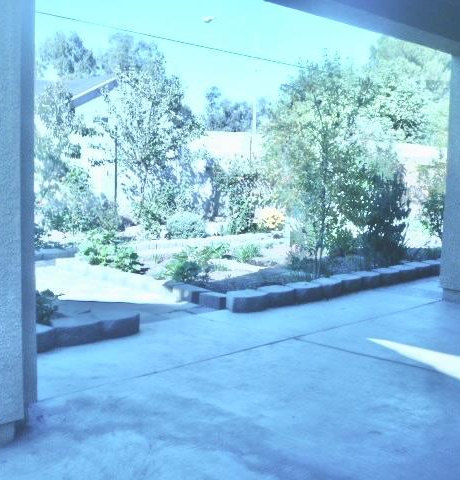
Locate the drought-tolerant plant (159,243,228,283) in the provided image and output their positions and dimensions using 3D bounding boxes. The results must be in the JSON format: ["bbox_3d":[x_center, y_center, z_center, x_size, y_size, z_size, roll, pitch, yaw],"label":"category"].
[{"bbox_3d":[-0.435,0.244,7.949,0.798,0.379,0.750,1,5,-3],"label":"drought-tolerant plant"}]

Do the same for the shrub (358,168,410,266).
[{"bbox_3d":[2.360,-0.396,9.881,0.821,1.504,0.739,3,5,13],"label":"shrub"}]

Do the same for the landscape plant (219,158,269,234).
[{"bbox_3d":[0.263,-0.836,12.576,0.977,1.408,0.781,1,5,1],"label":"landscape plant"}]

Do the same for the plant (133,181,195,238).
[{"bbox_3d":[-1.204,-0.560,11.720,1.133,1.031,1.020,1,5,-7],"label":"plant"}]

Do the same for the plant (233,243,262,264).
[{"bbox_3d":[0.211,0.163,7.800,0.360,0.260,0.340,0,5,0],"label":"plant"}]

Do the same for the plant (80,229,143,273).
[{"bbox_3d":[-1.447,0.128,7.900,0.750,0.450,0.700,0,5,0],"label":"plant"}]

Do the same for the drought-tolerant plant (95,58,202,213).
[{"bbox_3d":[-1.398,-1.758,11.100,1.800,2.700,1.700,0,5,0],"label":"drought-tolerant plant"}]

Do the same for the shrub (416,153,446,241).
[{"bbox_3d":[4.420,-0.940,13.916,0.884,1.869,0.796,3,5,18],"label":"shrub"}]

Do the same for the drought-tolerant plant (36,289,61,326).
[{"bbox_3d":[-1.304,0.475,4.550,0.270,0.270,0.270,0,5,0],"label":"drought-tolerant plant"}]

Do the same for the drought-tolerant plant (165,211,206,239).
[{"bbox_3d":[-0.645,-0.230,9.600,0.600,0.420,0.550,0,5,0],"label":"drought-tolerant plant"}]

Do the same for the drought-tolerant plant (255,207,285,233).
[{"bbox_3d":[0.682,-0.345,10.900,0.540,0.430,0.500,0,5,0],"label":"drought-tolerant plant"}]

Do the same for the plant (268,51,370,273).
[{"bbox_3d":[1.127,-0.941,8.336,1.328,2.790,1.328,2,5,8],"label":"plant"}]

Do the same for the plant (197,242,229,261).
[{"bbox_3d":[-0.199,0.148,8.300,0.410,0.240,0.380,0,5,0],"label":"plant"}]

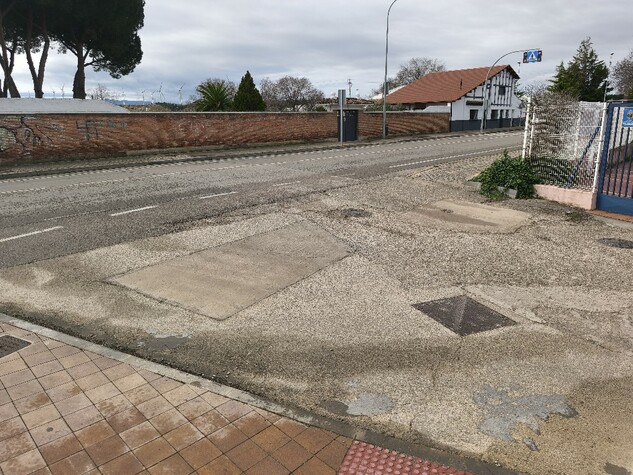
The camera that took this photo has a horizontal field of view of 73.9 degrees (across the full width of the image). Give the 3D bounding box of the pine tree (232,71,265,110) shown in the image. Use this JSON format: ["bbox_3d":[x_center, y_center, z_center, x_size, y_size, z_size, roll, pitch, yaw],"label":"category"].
[{"bbox_3d":[-4.995,-9.889,31.479,2.508,4.866,2.409,-3,16,-8],"label":"pine tree"}]

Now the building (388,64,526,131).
[{"bbox_3d":[16.570,-16.216,49.155,16.644,6.800,9.600,-15,22,-41],"label":"building"}]

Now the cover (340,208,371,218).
[{"bbox_3d":[0.709,-0.425,7.556,0.600,0.040,0.600,0,16,0],"label":"cover"}]

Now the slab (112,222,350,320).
[{"bbox_3d":[-0.590,0.272,5.253,1.665,0.050,3.174,12,20,37],"label":"slab"}]

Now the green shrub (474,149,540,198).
[{"bbox_3d":[4.222,-1.413,9.180,1.444,0.914,1.150,7,18,24],"label":"green shrub"}]

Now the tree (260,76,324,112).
[{"bbox_3d":[-2.602,-14.489,45.769,6.936,5.671,6.598,-1,16,-3],"label":"tree"}]

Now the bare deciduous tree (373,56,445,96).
[{"bbox_3d":[12.272,-19.234,55.878,9.408,8.902,9.134,3,17,11],"label":"bare deciduous tree"}]

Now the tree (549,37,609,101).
[{"bbox_3d":[19.570,-11.095,31.186,3.857,6.968,4.265,9,19,29],"label":"tree"}]

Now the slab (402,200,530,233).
[{"bbox_3d":[2.626,-0.349,7.298,2.011,0.050,2.168,15,22,42],"label":"slab"}]

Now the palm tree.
[{"bbox_3d":[-7.372,-9.298,30.605,2.819,4.256,2.747,-4,17,-12],"label":"palm tree"}]

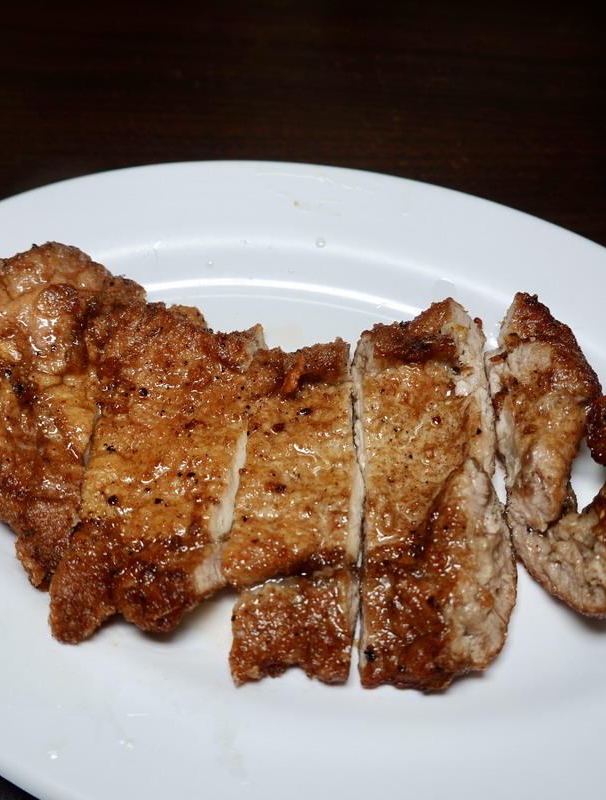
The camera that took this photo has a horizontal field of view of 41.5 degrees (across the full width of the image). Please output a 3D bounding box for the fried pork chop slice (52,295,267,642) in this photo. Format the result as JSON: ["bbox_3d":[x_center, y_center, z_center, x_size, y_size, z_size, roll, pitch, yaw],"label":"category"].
[{"bbox_3d":[-0.036,0.014,0.214,0.049,0.016,0.101,-1,57,0],"label":"fried pork chop slice"}]

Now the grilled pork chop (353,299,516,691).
[{"bbox_3d":[0.034,0.018,0.209,0.039,0.019,0.109,1,59,1],"label":"grilled pork chop"}]

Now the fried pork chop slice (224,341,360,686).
[{"bbox_3d":[-0.002,0.023,0.197,0.031,0.016,0.088,3,60,2],"label":"fried pork chop slice"}]

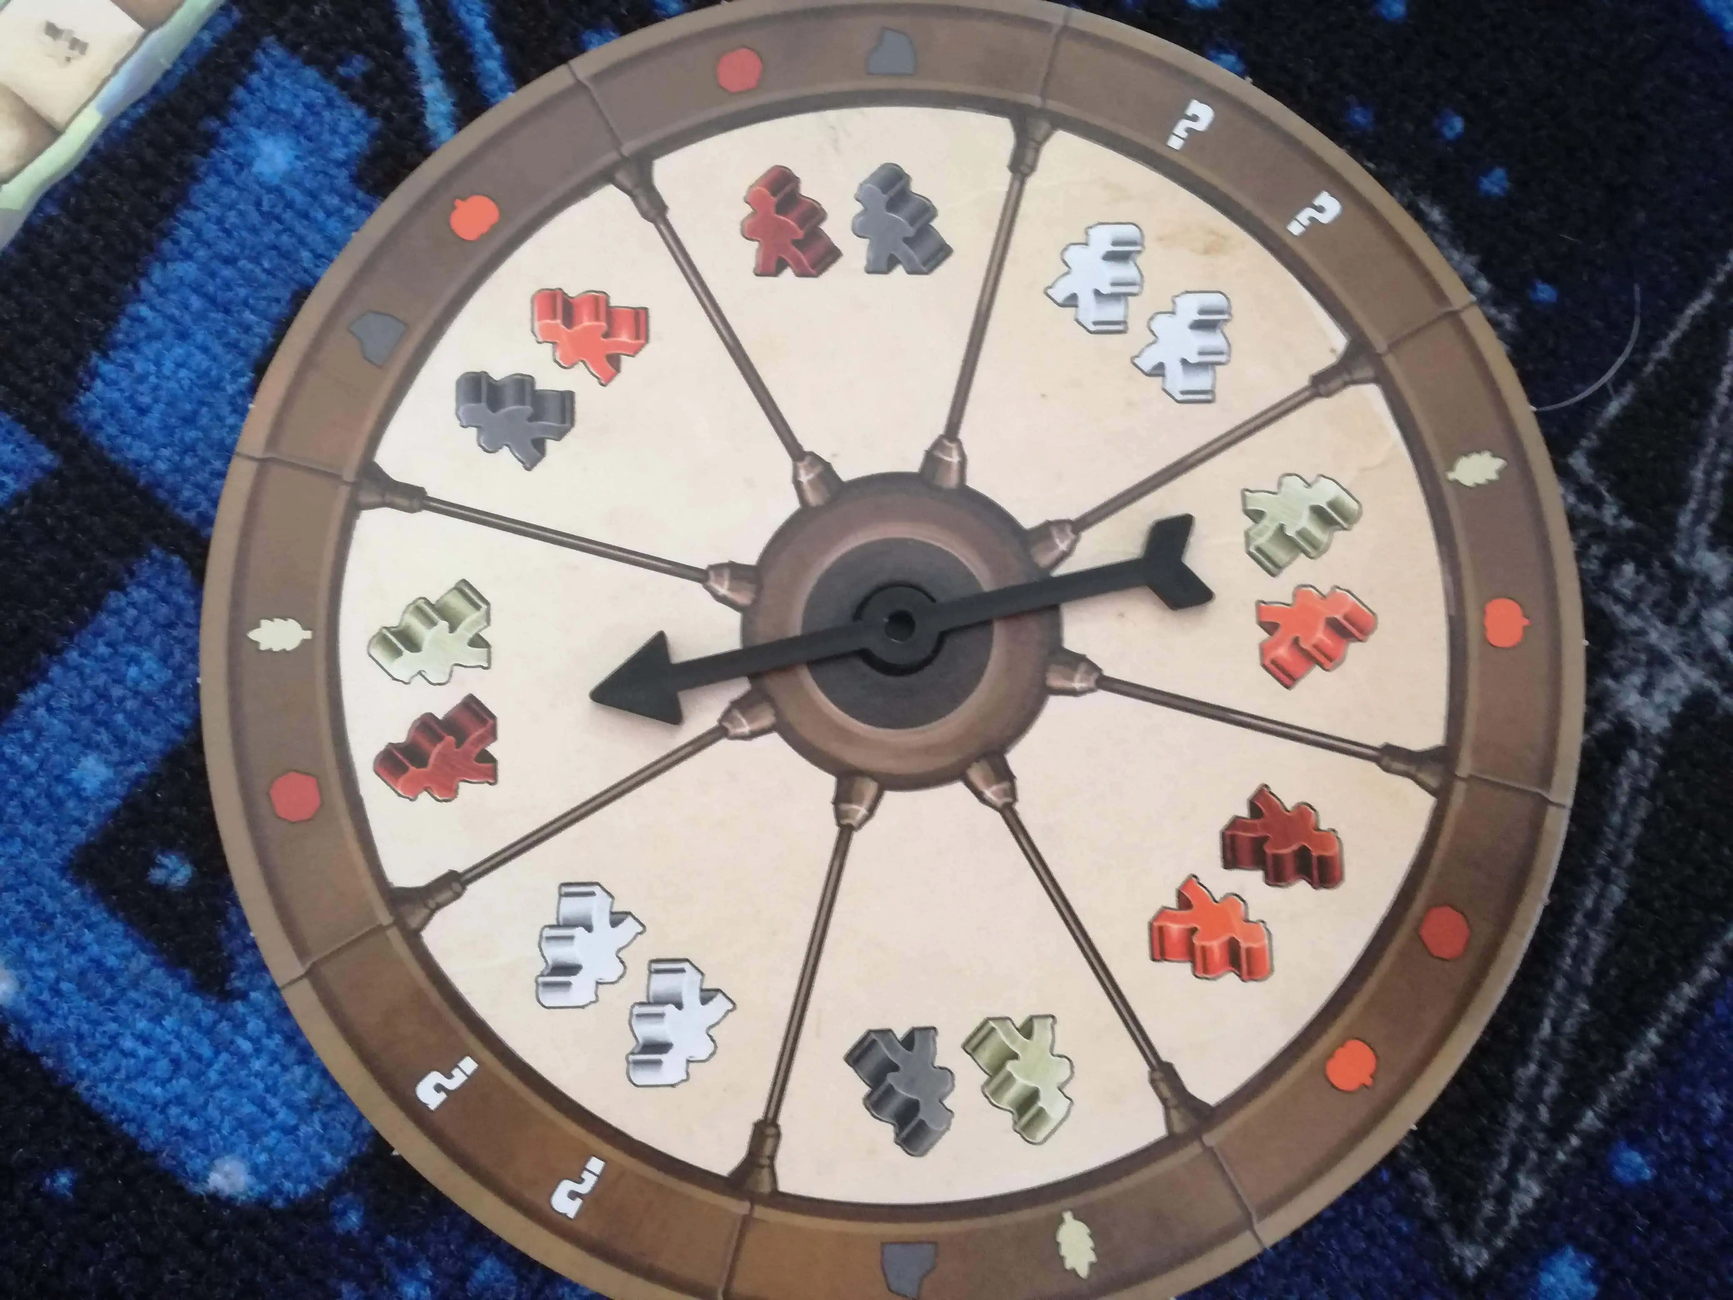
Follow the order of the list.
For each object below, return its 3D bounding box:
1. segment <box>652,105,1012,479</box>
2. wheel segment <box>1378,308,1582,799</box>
[{"bbox_3d":[-0.002,-0.058,0.218,0.059,0.002,0.061,-7,83,-2],"label":"segment"},{"bbox_3d":[0.098,-0.015,0.214,0.026,0.002,0.082,-7,83,-2],"label":"wheel segment"}]

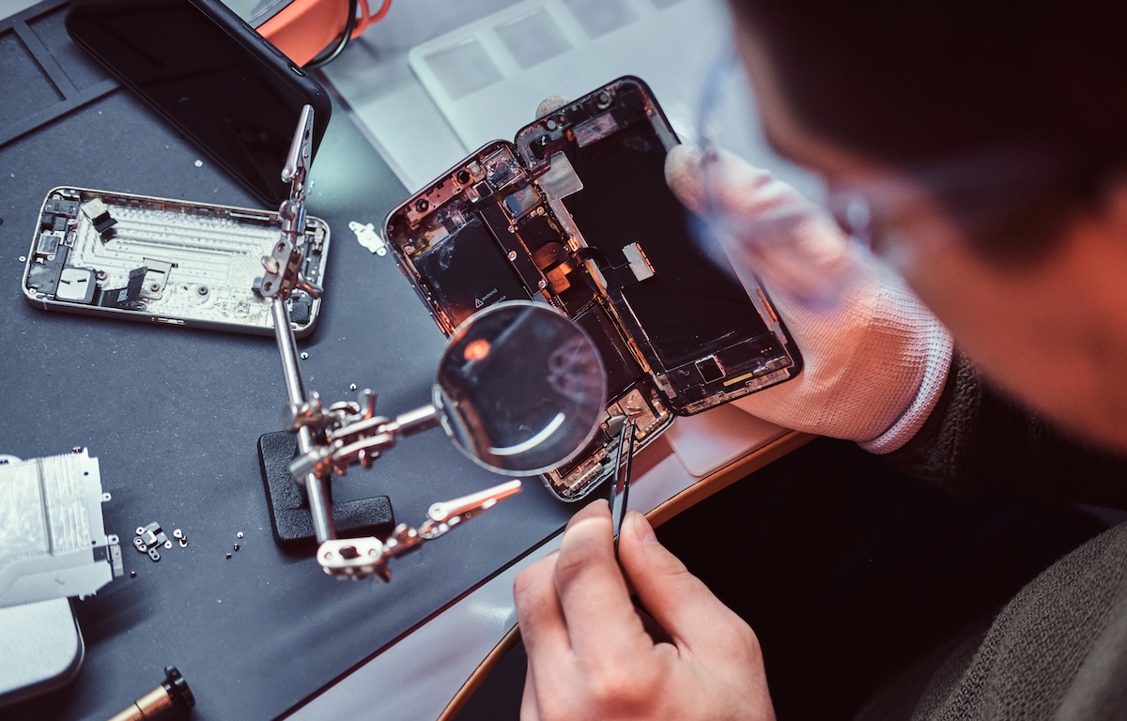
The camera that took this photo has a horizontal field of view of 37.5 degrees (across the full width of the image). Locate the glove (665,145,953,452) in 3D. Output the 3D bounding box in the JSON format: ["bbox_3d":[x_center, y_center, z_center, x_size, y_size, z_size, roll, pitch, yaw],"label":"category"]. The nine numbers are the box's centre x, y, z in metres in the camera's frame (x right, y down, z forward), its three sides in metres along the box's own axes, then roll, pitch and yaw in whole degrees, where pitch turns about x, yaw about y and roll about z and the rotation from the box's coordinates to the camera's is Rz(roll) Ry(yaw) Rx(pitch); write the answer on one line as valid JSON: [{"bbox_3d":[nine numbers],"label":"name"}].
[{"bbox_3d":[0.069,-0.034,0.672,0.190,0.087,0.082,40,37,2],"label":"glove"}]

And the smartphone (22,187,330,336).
[{"bbox_3d":[-0.165,-0.042,0.714,0.124,0.007,0.059,7,61,-4],"label":"smartphone"}]

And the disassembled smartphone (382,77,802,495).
[{"bbox_3d":[0.012,-0.030,0.680,0.126,0.042,0.145,-31,103,8],"label":"disassembled smartphone"}]

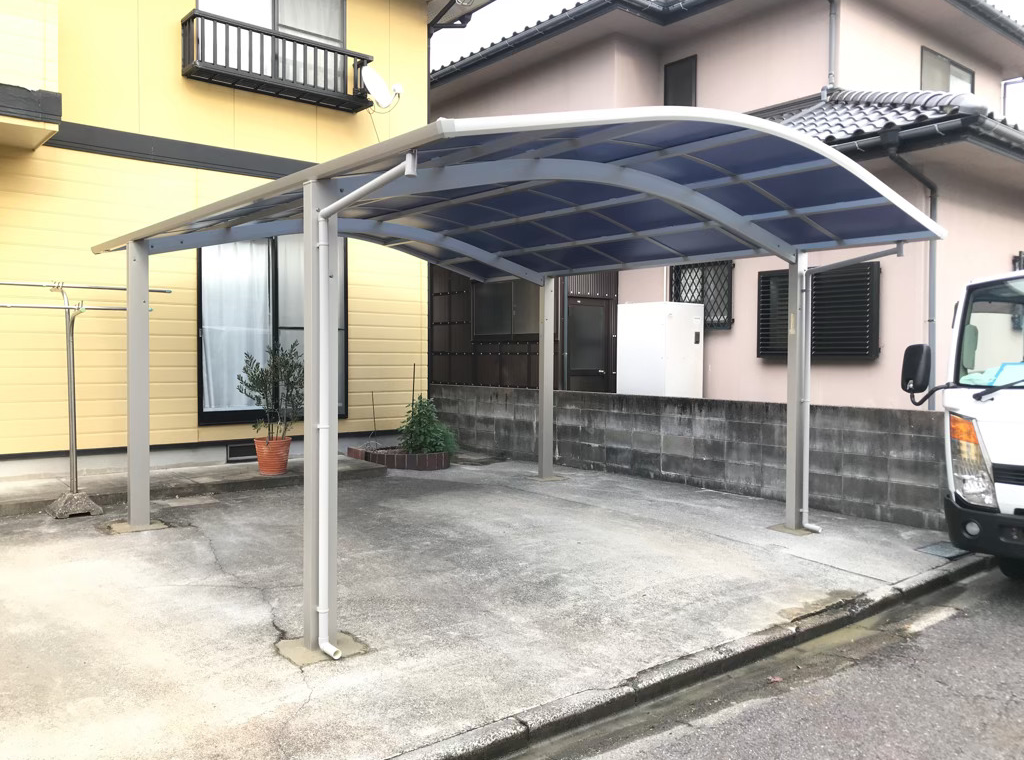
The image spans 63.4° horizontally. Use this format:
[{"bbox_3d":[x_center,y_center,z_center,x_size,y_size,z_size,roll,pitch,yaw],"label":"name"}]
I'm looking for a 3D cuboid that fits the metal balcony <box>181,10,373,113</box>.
[{"bbox_3d":[-2.432,-3.336,8.786,1.950,0.555,0.415,-1,2,-40],"label":"metal balcony"}]

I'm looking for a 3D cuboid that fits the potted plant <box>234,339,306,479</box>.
[{"bbox_3d":[-2.388,0.274,8.295,0.700,1.346,0.640,-1,2,-40],"label":"potted plant"}]

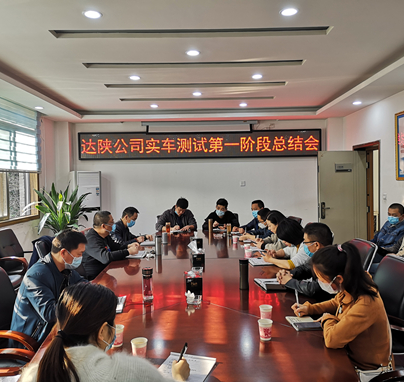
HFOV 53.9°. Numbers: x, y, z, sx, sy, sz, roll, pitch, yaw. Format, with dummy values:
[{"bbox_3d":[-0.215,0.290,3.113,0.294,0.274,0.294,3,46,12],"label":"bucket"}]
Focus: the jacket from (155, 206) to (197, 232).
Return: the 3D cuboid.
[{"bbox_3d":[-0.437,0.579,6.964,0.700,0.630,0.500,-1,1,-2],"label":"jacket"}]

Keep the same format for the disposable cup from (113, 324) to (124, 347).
[{"bbox_3d":[-0.436,0.762,2.087,0.076,0.090,0.076,-1,1,0],"label":"disposable cup"}]

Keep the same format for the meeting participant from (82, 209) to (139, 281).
[{"bbox_3d":[-1.057,0.874,4.518,0.750,1.280,0.560,-1,1,-7],"label":"meeting participant"}]

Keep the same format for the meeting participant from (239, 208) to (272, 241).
[{"bbox_3d":[0.950,0.846,5.773,0.750,1.220,0.520,-1,1,-7],"label":"meeting participant"}]

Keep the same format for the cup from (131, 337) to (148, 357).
[{"bbox_3d":[-0.272,0.701,1.741,0.073,0.086,0.073,-1,1,0],"label":"cup"}]

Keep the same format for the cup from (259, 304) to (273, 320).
[{"bbox_3d":[0.383,0.741,2.378,0.076,0.090,0.076,-1,1,0],"label":"cup"}]

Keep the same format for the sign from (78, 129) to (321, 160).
[{"bbox_3d":[-0.029,-0.899,7.750,4.720,0.520,0.090,-1,1,1],"label":"sign"}]

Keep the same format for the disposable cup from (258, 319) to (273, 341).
[{"bbox_3d":[0.312,0.684,1.950,0.073,0.086,0.073,-1,1,1],"label":"disposable cup"}]

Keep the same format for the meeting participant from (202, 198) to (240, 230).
[{"bbox_3d":[0.321,0.787,7.040,0.600,1.300,0.720,-1,1,2],"label":"meeting participant"}]

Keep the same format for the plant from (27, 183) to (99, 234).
[{"bbox_3d":[-2.092,0.641,6.044,1.050,1.500,1.000,-1,1,1],"label":"plant"}]

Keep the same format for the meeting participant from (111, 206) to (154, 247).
[{"bbox_3d":[-1.040,0.860,5.568,0.750,1.260,0.560,-1,1,12],"label":"meeting participant"}]

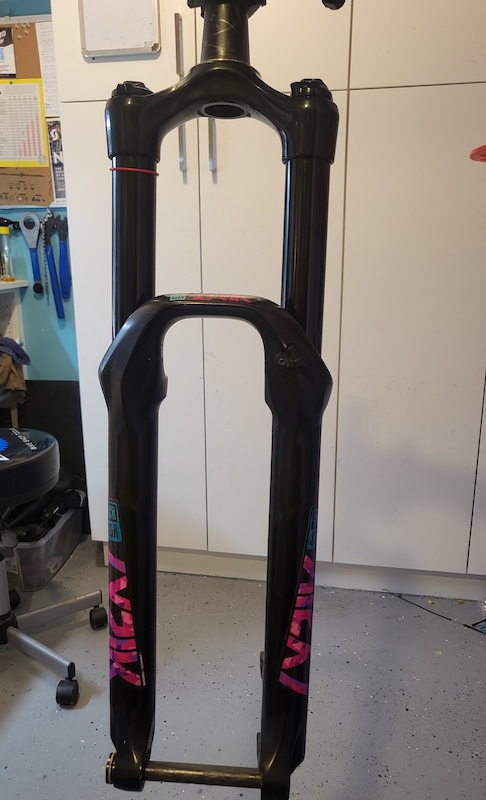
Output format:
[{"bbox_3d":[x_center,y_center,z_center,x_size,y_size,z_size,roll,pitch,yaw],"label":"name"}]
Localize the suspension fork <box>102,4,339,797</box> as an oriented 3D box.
[{"bbox_3d":[-0.022,-0.027,0.500,0.193,0.735,0.108,2,8,1],"label":"suspension fork"}]

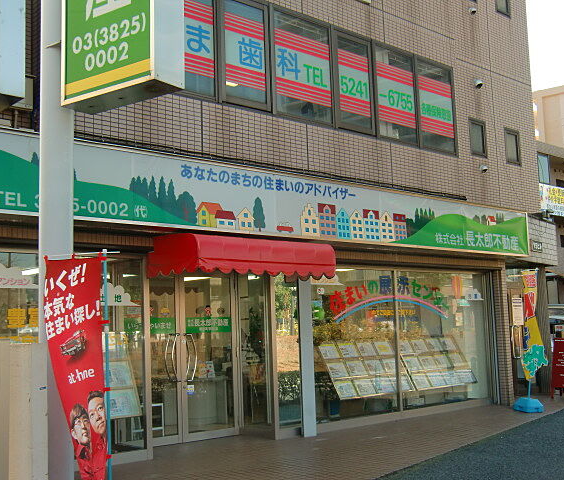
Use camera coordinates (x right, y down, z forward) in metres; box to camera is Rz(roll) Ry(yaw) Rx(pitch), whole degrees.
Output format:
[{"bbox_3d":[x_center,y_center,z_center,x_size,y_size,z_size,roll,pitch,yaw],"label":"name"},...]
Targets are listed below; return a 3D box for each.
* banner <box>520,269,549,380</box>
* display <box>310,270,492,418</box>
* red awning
[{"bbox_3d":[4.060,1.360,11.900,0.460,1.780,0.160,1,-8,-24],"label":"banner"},{"bbox_3d":[1.830,1.473,11.072,4.062,2.060,0.300,4,-9,-42],"label":"display"},{"bbox_3d":[-0.417,0.223,8.365,1.966,0.410,0.955,4,-9,-42],"label":"red awning"}]

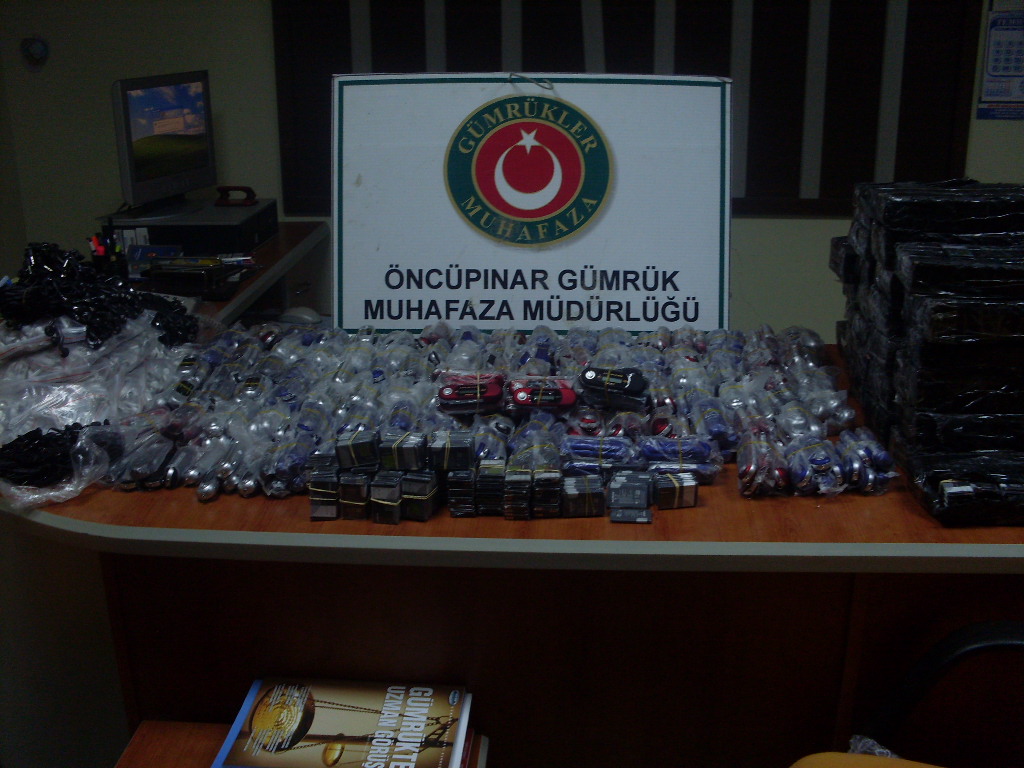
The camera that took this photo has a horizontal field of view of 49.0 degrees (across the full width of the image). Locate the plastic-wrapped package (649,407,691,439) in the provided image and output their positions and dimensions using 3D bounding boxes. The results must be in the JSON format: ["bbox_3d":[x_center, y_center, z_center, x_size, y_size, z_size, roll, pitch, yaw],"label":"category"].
[{"bbox_3d":[0.230,0.067,1.647,0.057,0.042,0.090,2,16,6],"label":"plastic-wrapped package"}]

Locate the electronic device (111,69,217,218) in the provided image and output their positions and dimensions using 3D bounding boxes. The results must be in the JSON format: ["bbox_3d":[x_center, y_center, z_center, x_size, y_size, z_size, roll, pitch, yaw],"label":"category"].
[{"bbox_3d":[-1.077,-0.749,3.477,0.190,0.415,0.385,7,17,23],"label":"electronic device"}]

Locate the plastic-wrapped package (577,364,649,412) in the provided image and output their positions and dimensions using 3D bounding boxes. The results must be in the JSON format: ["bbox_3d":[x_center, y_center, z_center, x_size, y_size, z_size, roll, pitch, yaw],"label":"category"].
[{"bbox_3d":[0.149,0.006,1.675,0.104,0.054,0.060,1,16,5],"label":"plastic-wrapped package"}]

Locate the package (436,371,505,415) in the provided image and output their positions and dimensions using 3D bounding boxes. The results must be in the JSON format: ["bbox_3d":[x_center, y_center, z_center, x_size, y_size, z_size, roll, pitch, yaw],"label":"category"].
[{"bbox_3d":[-0.060,0.012,1.663,0.098,0.050,0.060,0,16,0],"label":"package"}]

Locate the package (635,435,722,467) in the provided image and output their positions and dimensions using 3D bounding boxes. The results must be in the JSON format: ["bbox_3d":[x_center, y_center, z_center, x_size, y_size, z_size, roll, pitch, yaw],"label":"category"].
[{"bbox_3d":[0.220,0.088,1.494,0.103,0.027,0.050,0,16,0],"label":"package"}]

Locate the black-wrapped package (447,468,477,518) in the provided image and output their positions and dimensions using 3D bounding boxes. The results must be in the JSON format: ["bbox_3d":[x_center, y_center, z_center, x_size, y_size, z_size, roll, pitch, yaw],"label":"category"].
[{"bbox_3d":[-0.064,0.142,1.486,0.034,0.053,0.052,0,18,0],"label":"black-wrapped package"}]

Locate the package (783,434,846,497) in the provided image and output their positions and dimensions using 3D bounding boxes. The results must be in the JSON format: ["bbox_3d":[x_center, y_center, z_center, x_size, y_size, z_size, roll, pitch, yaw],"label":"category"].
[{"bbox_3d":[0.401,0.107,1.498,0.075,0.048,0.095,3,16,12],"label":"package"}]

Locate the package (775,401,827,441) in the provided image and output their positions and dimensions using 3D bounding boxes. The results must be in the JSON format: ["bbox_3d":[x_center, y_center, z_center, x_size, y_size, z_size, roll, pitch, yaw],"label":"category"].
[{"bbox_3d":[0.444,0.058,1.747,0.068,0.043,0.088,0,18,2],"label":"package"}]

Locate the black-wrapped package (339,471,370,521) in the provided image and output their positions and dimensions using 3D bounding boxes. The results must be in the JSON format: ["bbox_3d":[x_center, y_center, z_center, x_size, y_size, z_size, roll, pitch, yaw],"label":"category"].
[{"bbox_3d":[-0.204,0.145,1.483,0.034,0.051,0.052,0,18,3],"label":"black-wrapped package"}]

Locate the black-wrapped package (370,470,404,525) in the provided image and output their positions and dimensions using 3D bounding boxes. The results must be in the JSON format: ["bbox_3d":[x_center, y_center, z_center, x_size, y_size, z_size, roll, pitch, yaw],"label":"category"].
[{"bbox_3d":[-0.160,0.148,1.470,0.034,0.053,0.053,1,18,5],"label":"black-wrapped package"}]

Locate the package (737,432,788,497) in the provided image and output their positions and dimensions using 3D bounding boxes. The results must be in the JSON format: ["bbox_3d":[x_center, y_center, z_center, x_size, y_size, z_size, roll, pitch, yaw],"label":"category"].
[{"bbox_3d":[0.330,0.107,1.488,0.061,0.055,0.095,3,16,10],"label":"package"}]

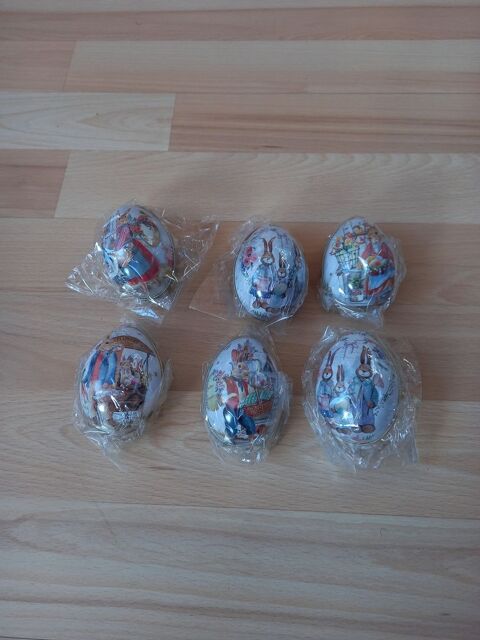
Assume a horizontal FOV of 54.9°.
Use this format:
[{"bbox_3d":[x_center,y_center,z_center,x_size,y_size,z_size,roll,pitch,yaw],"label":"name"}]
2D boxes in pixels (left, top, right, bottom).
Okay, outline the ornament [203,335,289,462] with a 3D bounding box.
[{"bbox_3d":[0.004,0.040,0.270,0.053,0.049,0.081,0,66,2],"label":"ornament"}]

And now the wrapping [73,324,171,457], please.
[{"bbox_3d":[-0.072,0.037,0.274,0.054,0.049,0.080,3,66,3],"label":"wrapping"}]

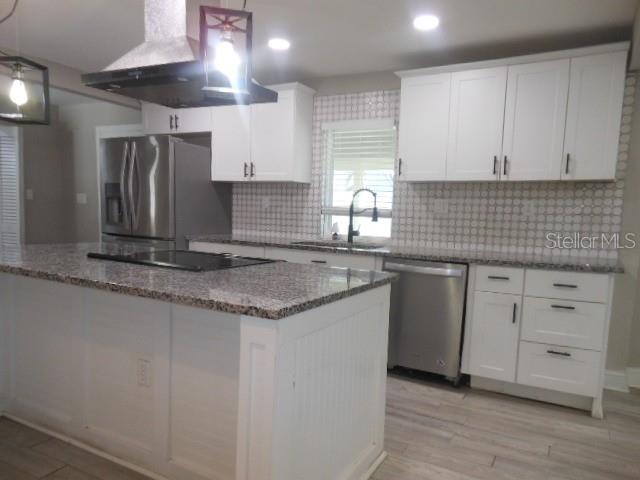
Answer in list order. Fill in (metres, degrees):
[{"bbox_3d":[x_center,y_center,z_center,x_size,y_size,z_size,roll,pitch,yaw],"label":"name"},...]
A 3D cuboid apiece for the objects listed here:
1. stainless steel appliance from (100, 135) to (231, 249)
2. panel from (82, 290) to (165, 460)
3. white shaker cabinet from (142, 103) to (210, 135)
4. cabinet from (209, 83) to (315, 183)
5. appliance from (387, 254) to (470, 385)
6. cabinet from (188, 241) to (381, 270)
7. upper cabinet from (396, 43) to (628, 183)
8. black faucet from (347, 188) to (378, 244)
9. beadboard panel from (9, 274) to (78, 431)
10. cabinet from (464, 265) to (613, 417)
[{"bbox_3d":[-1.524,-0.041,4.628,0.897,1.800,0.861,4,5,28],"label":"stainless steel appliance"},{"bbox_3d":[-0.938,0.597,2.179,0.555,0.750,0.025,4,5,28],"label":"panel"},{"bbox_3d":[-1.379,-1.253,4.805,0.939,0.335,0.332,4,5,28],"label":"white shaker cabinet"},{"bbox_3d":[-0.552,-0.966,4.380,0.951,0.833,0.342,4,5,28],"label":"cabinet"},{"bbox_3d":[0.852,0.564,3.541,0.593,0.855,0.605,4,5,28],"label":"appliance"},{"bbox_3d":[-0.236,0.491,4.145,1.894,0.876,0.629,4,5,28],"label":"cabinet"},{"bbox_3d":[1.328,-0.846,3.389,1.495,0.838,0.342,4,5,28],"label":"upper cabinet"},{"bbox_3d":[0.367,-0.203,3.999,0.285,0.481,0.070,4,5,28],"label":"black faucet"},{"bbox_3d":[-1.470,0.562,2.459,0.580,0.750,0.025,4,5,28],"label":"beadboard panel"},{"bbox_3d":[1.503,0.604,3.229,0.833,0.876,0.629,4,5,28],"label":"cabinet"}]

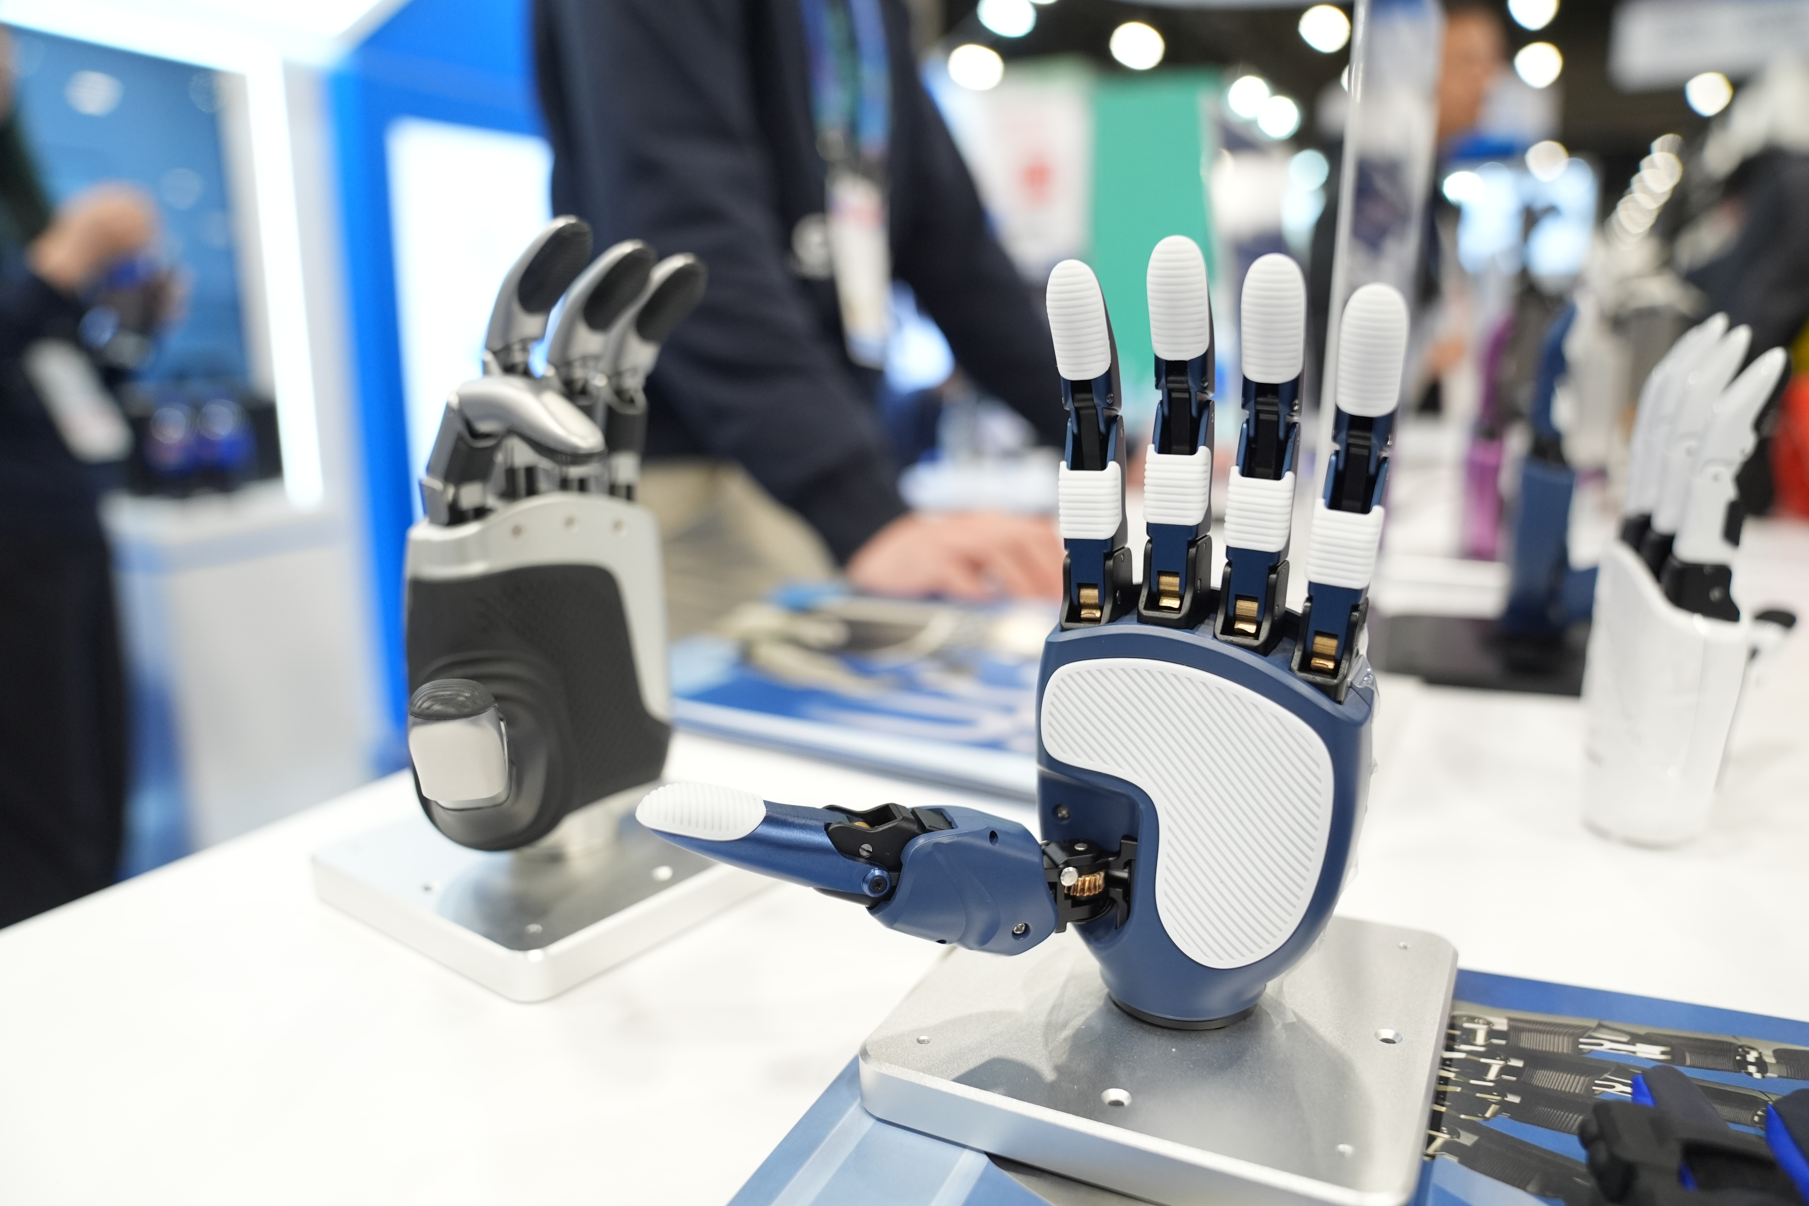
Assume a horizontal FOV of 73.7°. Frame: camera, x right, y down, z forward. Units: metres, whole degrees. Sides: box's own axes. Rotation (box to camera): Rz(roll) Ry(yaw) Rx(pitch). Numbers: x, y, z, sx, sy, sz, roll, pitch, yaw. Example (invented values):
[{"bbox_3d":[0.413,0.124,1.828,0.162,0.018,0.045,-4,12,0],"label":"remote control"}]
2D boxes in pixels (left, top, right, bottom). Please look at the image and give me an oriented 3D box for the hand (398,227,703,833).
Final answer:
[{"bbox_3d":[-0.106,-0.017,0.375,0.085,0.198,0.114,9,15,37],"label":"hand"}]

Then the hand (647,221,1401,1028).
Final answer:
[{"bbox_3d":[0.024,0.011,0.294,0.175,0.190,0.084,6,14,27],"label":"hand"}]

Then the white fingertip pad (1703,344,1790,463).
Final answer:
[{"bbox_3d":[0.274,-0.065,0.394,0.016,0.043,0.014,29,11,-3],"label":"white fingertip pad"}]

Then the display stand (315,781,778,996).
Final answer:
[{"bbox_3d":[-0.116,0.088,0.421,0.125,0.015,0.125,9,15,37],"label":"display stand"}]

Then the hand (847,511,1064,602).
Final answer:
[{"bbox_3d":[0.042,-0.033,0.830,0.165,0.065,0.095,6,14,30],"label":"hand"}]

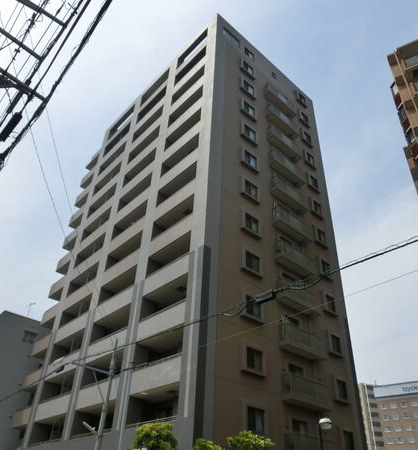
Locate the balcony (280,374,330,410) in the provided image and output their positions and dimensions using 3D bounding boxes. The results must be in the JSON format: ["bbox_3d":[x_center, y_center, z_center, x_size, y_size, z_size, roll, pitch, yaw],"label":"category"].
[{"bbox_3d":[5.446,9.272,23.075,3.675,1.311,0.656,30,-44,-31],"label":"balcony"}]

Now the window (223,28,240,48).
[{"bbox_3d":[2.055,-17.146,38.008,2.139,1.289,0.161,29,-43,-32],"label":"window"}]

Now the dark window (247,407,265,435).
[{"bbox_3d":[2.293,9.429,20.067,1.242,1.192,0.149,30,-44,-31],"label":"dark window"}]

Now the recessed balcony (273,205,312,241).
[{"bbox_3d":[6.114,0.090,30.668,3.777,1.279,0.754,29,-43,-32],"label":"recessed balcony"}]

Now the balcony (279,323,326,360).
[{"bbox_3d":[5.617,6.987,24.824,3.675,1.311,0.656,30,-44,-31],"label":"balcony"}]

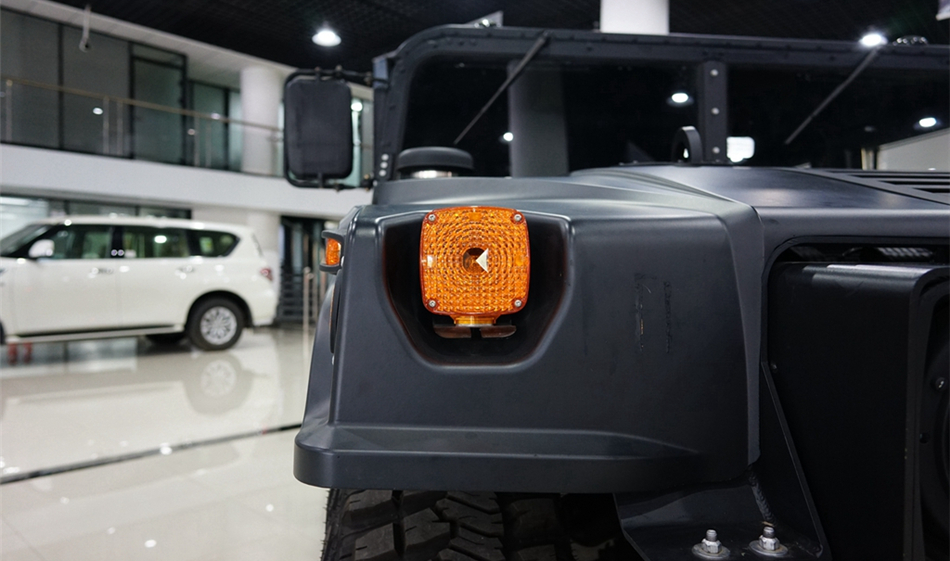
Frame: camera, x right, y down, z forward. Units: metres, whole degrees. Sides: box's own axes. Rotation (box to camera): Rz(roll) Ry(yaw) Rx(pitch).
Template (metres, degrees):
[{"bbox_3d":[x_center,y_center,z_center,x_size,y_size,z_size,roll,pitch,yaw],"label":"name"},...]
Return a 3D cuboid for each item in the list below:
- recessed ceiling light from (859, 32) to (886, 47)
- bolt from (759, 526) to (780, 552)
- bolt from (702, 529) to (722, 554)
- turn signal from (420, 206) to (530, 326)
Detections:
[{"bbox_3d":[7.850,-4.760,12.500,0.410,0.100,0.410,0,1,0],"label":"recessed ceiling light"},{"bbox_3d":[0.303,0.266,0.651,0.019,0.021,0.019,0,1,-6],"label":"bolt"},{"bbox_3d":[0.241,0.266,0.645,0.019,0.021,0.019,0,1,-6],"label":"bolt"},{"bbox_3d":[0.002,-0.015,0.650,0.110,0.120,0.060,0,1,-6],"label":"turn signal"}]

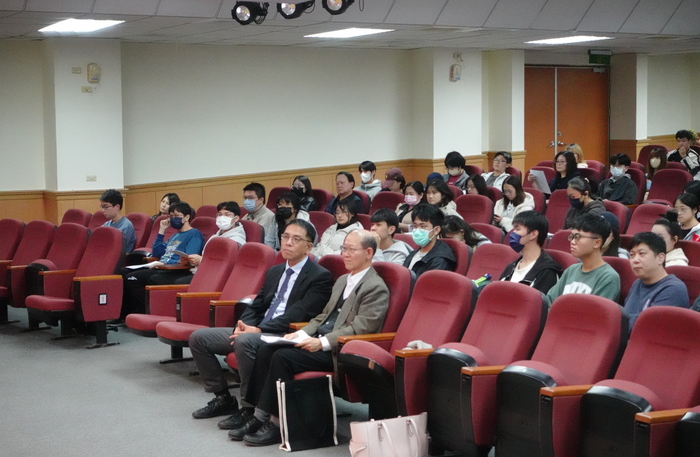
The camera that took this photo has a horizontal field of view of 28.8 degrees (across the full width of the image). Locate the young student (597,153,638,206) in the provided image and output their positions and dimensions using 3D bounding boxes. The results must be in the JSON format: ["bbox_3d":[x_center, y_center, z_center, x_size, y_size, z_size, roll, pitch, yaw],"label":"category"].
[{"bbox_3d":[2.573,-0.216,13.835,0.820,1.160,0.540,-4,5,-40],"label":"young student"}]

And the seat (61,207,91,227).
[{"bbox_3d":[-3.063,0.277,14.293,0.638,0.978,0.630,-4,6,-40],"label":"seat"}]

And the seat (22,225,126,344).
[{"bbox_3d":[-2.328,0.469,11.362,0.800,0.960,0.660,-4,5,-38],"label":"seat"}]

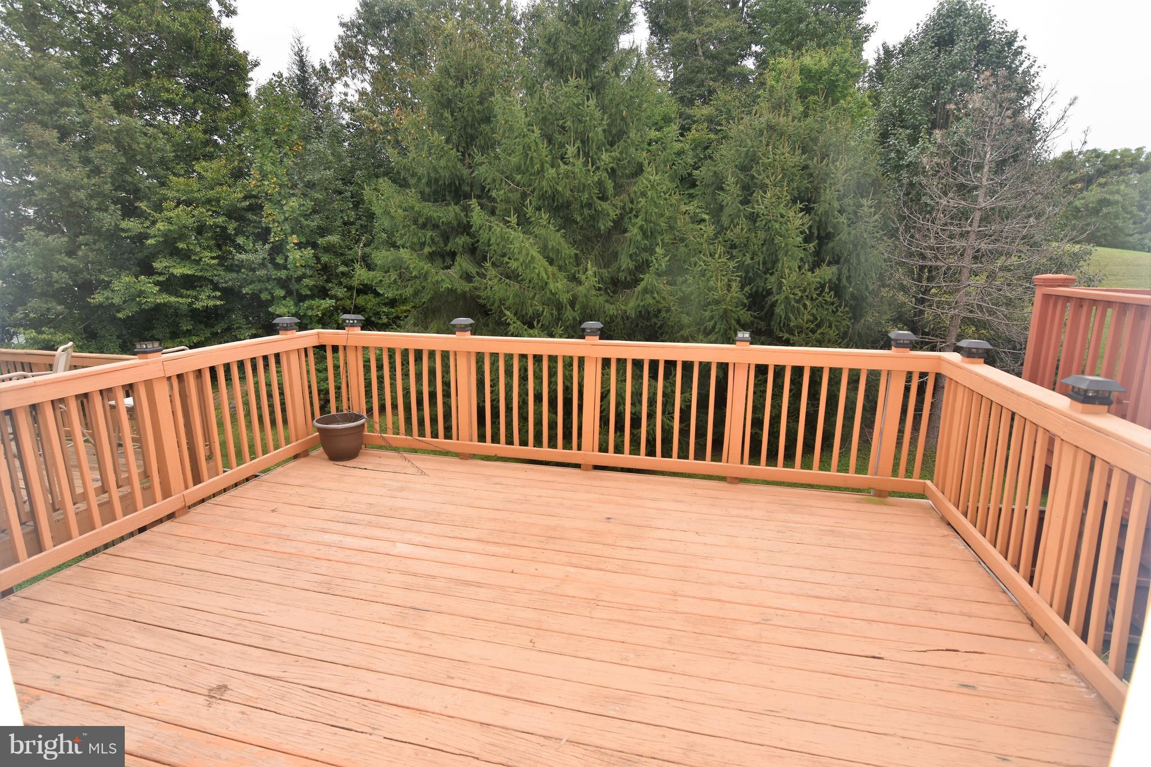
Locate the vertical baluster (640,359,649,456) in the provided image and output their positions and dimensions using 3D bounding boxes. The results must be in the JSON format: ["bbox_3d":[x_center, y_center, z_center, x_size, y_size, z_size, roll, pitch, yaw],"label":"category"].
[{"bbox_3d":[0.532,0.190,3.935,0.038,0.820,0.038,3,13,13],"label":"vertical baluster"}]

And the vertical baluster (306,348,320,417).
[{"bbox_3d":[-2.303,0.044,4.521,0.038,0.820,0.038,3,13,13],"label":"vertical baluster"}]

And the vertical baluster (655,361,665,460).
[{"bbox_3d":[0.637,0.192,3.819,0.038,0.867,0.038,3,11,12],"label":"vertical baluster"}]

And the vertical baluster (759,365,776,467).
[{"bbox_3d":[1.398,0.241,3.734,0.038,0.820,0.038,3,13,13],"label":"vertical baluster"}]

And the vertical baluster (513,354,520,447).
[{"bbox_3d":[-0.485,0.135,4.162,0.038,0.820,0.038,3,13,13],"label":"vertical baluster"}]

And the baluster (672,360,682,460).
[{"bbox_3d":[0.770,0.203,3.881,0.038,0.820,0.038,3,13,13],"label":"baluster"}]

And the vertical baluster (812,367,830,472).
[{"bbox_3d":[1.685,0.247,3.522,0.036,0.769,0.036,3,13,12],"label":"vertical baluster"}]

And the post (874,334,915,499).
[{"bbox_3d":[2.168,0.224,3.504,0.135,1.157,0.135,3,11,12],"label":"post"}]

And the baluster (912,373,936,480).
[{"bbox_3d":[2.390,0.297,3.508,0.038,0.820,0.038,3,13,13],"label":"baluster"}]

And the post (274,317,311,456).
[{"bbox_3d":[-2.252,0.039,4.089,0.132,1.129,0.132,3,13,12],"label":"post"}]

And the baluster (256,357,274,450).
[{"bbox_3d":[-2.426,0.162,4.008,0.038,0.820,0.038,3,13,13],"label":"baluster"}]

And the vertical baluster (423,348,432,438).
[{"bbox_3d":[-1.195,0.086,4.137,0.036,0.769,0.036,3,13,12],"label":"vertical baluster"}]

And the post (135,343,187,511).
[{"bbox_3d":[-2.595,0.312,3.224,0.105,1.142,0.105,3,13,13],"label":"post"}]

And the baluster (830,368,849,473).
[{"bbox_3d":[1.837,0.258,3.559,0.038,0.867,0.038,3,11,12],"label":"baluster"}]

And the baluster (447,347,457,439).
[{"bbox_3d":[-1.018,0.103,4.280,0.038,0.820,0.038,3,13,13],"label":"baluster"}]

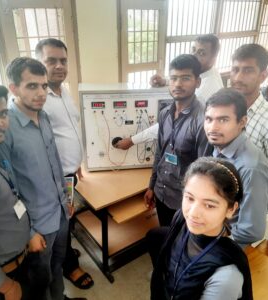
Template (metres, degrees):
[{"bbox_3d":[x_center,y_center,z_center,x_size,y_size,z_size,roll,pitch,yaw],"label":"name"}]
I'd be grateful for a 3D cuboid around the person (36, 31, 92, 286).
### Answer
[{"bbox_3d":[-0.460,0.177,1.887,0.380,1.740,0.480,18,30,34],"label":"person"}]

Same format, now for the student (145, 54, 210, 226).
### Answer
[{"bbox_3d":[0.262,0.281,1.743,0.310,1.670,0.450,-22,33,-39],"label":"student"}]

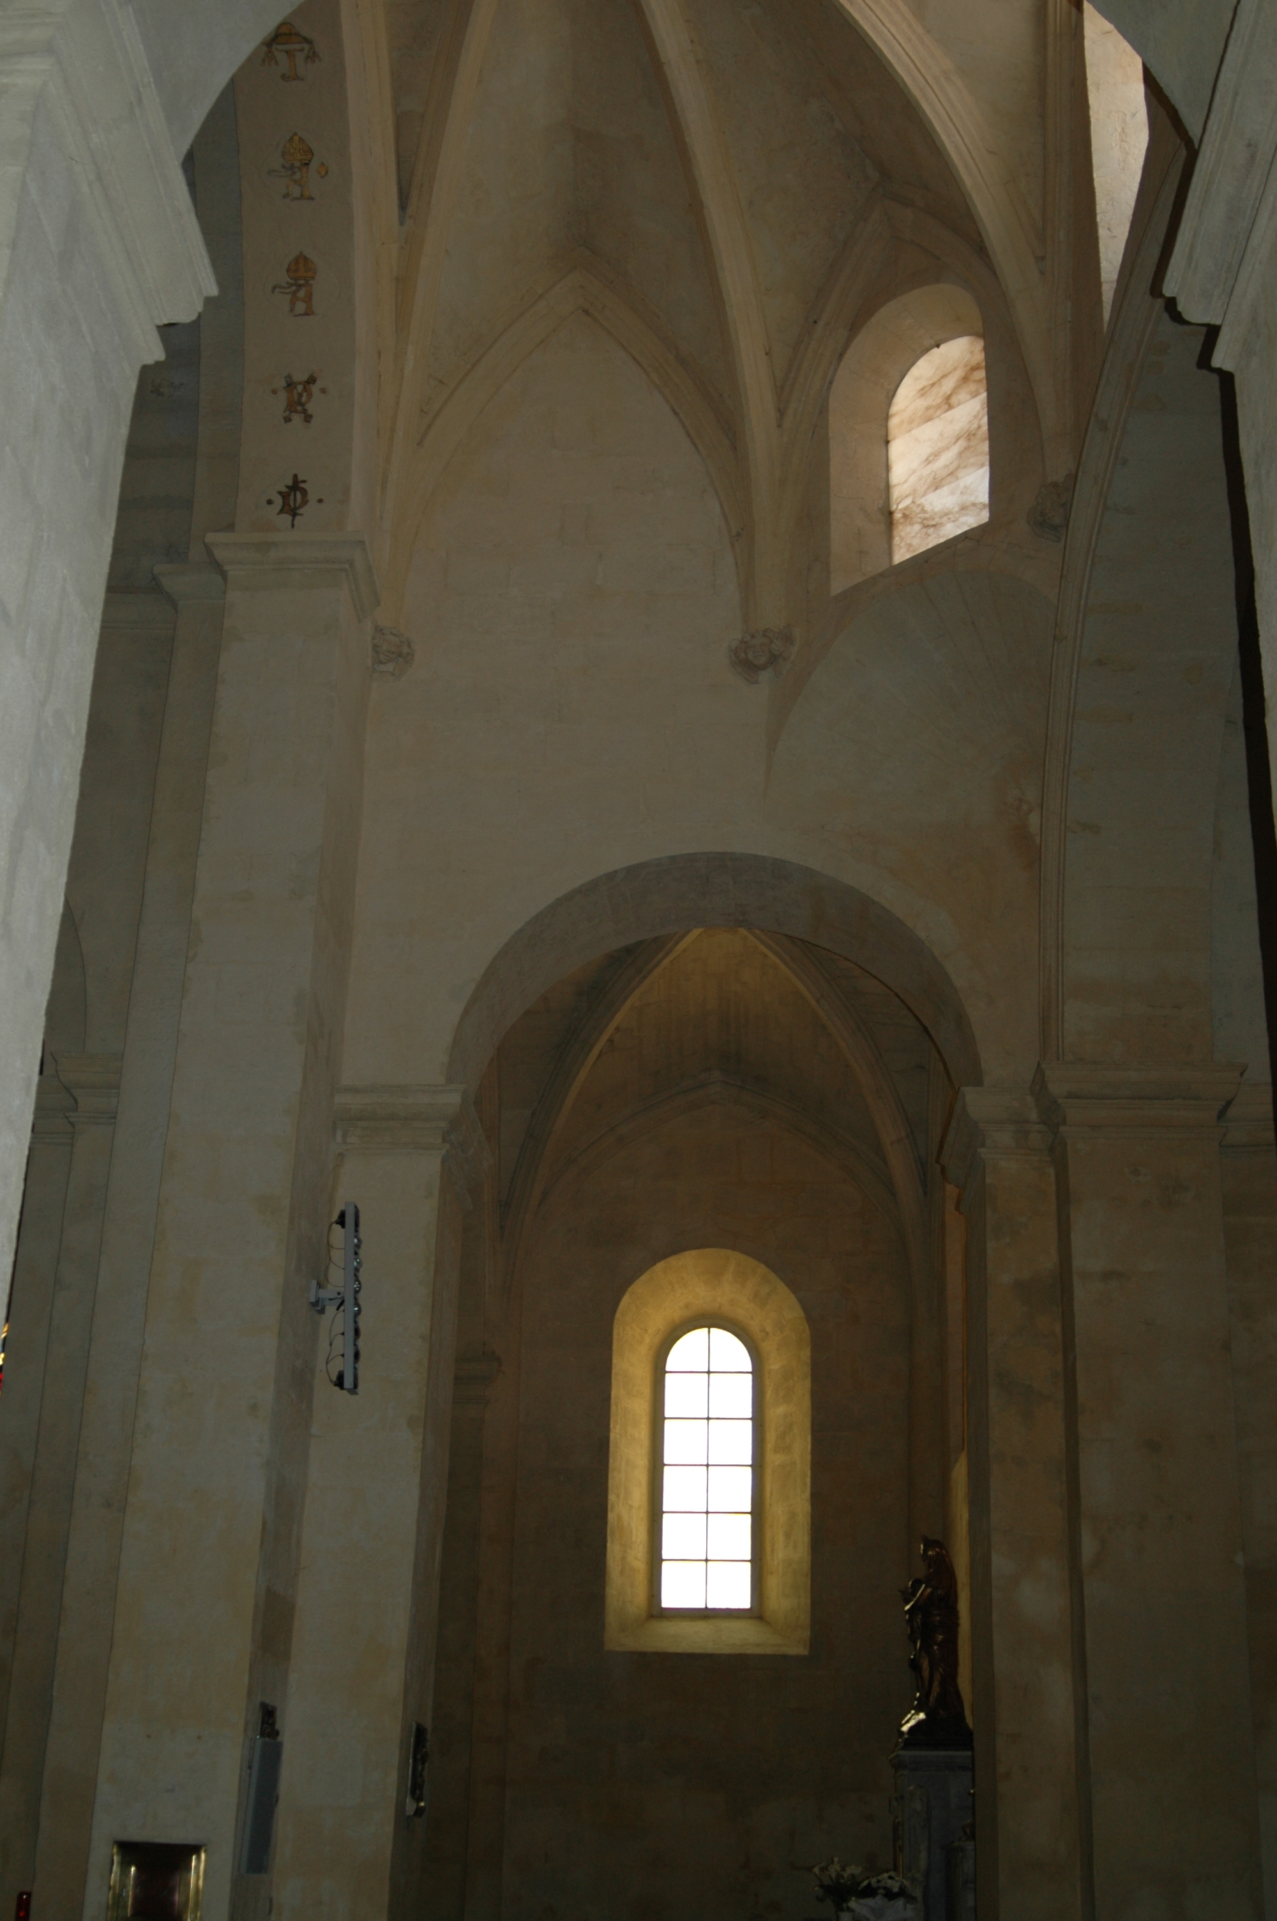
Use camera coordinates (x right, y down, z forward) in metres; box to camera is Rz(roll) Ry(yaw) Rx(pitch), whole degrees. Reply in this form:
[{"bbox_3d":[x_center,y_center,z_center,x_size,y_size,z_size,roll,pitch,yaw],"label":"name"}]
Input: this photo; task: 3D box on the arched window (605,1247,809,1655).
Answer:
[{"bbox_3d":[0.645,4.315,19.765,1.720,3.481,0.600,1,-21,3],"label":"arched window"}]

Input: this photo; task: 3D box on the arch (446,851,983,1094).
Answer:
[{"bbox_3d":[0.531,0.305,15.146,3.413,1.676,1.360,1,-21,3],"label":"arch"}]

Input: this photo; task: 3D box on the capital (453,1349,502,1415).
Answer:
[{"bbox_3d":[-1.372,3.516,18.461,0.520,0.513,0.500,1,-21,3],"label":"capital"}]

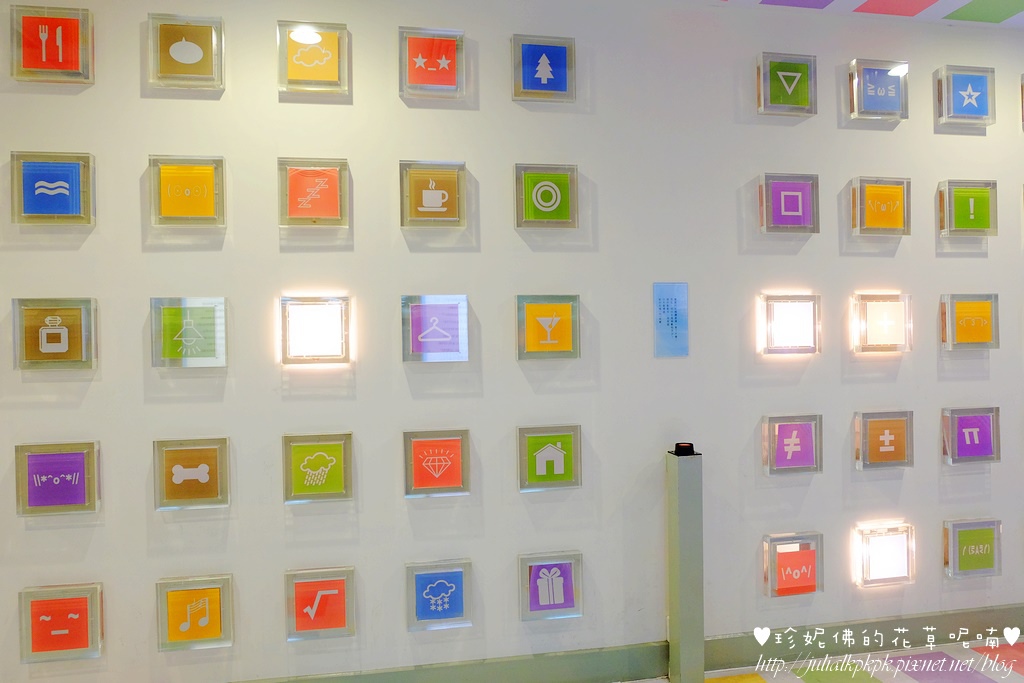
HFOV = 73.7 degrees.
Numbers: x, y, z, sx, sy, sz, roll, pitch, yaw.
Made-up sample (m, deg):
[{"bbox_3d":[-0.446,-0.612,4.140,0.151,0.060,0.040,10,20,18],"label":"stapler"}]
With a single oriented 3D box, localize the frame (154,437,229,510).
[{"bbox_3d":[-1.120,0.464,2.400,0.240,0.240,0.045,-1,0,-10],"label":"frame"}]

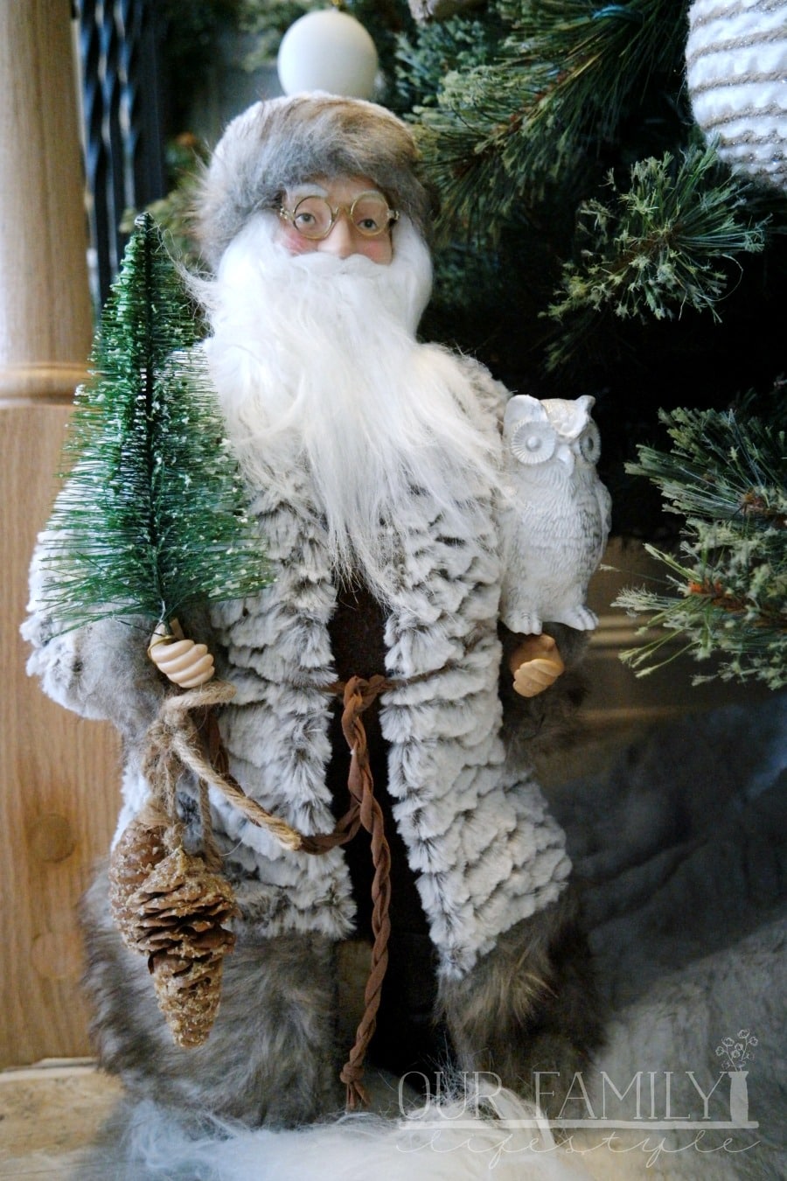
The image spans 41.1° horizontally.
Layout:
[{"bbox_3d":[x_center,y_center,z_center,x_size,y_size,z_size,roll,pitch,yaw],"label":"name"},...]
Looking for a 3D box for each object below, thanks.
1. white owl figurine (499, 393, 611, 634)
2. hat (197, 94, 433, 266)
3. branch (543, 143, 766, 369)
[{"bbox_3d":[0.074,-0.035,0.484,0.049,0.109,0.049,-4,13,-20],"label":"white owl figurine"},{"bbox_3d":[-0.036,-0.189,0.485,0.108,0.083,0.108,-3,12,-12],"label":"hat"},{"bbox_3d":[0.136,-0.175,0.551,0.106,0.108,0.114,0,12,0],"label":"branch"}]

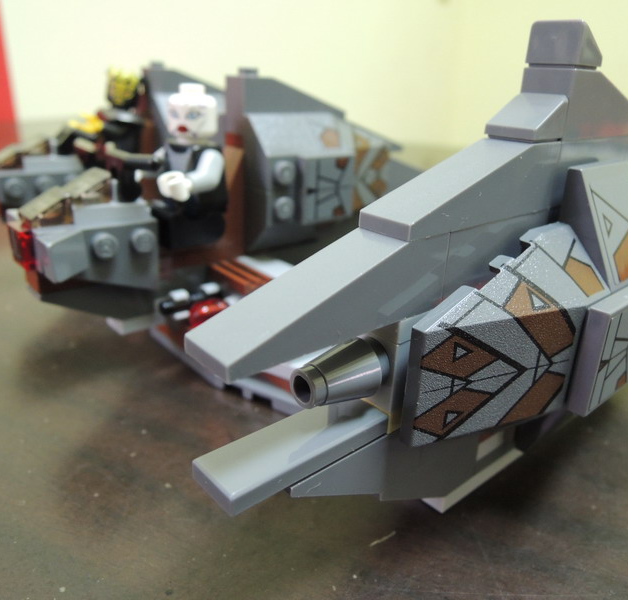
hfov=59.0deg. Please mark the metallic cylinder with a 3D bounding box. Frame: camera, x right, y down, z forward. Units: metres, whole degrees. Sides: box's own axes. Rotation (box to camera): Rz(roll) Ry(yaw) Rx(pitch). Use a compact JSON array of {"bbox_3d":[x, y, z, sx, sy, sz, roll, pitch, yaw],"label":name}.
[{"bbox_3d":[0.003,0.010,0.068,0.011,0.008,0.008,-16,29,-38],"label":"metallic cylinder"}]

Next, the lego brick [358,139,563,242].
[{"bbox_3d":[0.020,-0.016,0.073,0.032,0.010,0.008,-16,29,-38],"label":"lego brick"}]

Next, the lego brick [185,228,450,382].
[{"bbox_3d":[0.002,-0.002,0.062,0.032,0.010,0.008,-16,29,-38],"label":"lego brick"}]

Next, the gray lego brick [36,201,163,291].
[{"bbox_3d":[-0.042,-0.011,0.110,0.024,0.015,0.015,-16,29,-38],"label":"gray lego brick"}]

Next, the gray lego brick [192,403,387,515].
[{"bbox_3d":[-0.002,0.018,0.067,0.024,0.003,0.008,-16,29,-38],"label":"gray lego brick"}]

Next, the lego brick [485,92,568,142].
[{"bbox_3d":[0.030,-0.026,0.078,0.008,0.006,0.008,-16,29,-38],"label":"lego brick"}]

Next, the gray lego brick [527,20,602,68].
[{"bbox_3d":[0.036,-0.036,0.079,0.008,0.006,0.008,-16,29,-38],"label":"gray lego brick"}]

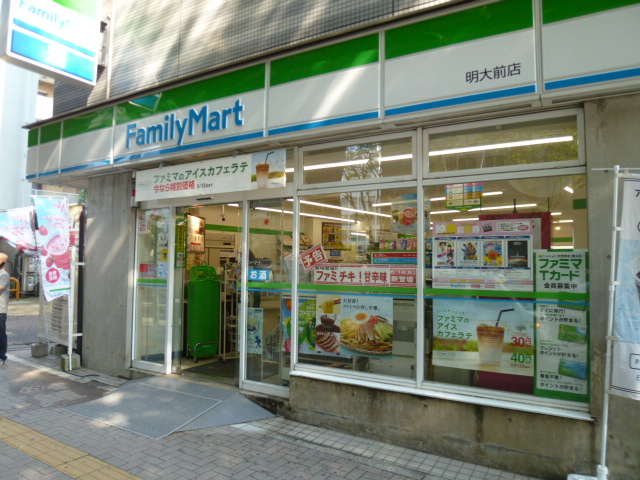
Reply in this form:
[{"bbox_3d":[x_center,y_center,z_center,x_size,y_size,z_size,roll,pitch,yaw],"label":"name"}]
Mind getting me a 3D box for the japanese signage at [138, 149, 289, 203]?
[{"bbox_3d":[-1.402,-0.740,5.328,2.405,0.403,0.040,-1,-4,30],"label":"japanese signage"}]

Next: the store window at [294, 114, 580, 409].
[{"bbox_3d":[0.872,0.156,4.035,2.653,2.311,0.100,-1,-4,30],"label":"store window"}]

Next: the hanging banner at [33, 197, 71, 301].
[{"bbox_3d":[-3.731,0.132,6.166,0.090,1.410,0.430,-2,-4,40],"label":"hanging banner"}]

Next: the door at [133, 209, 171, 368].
[{"bbox_3d":[-2.190,0.629,5.797,0.658,2.112,0.060,-1,-4,30],"label":"door"}]

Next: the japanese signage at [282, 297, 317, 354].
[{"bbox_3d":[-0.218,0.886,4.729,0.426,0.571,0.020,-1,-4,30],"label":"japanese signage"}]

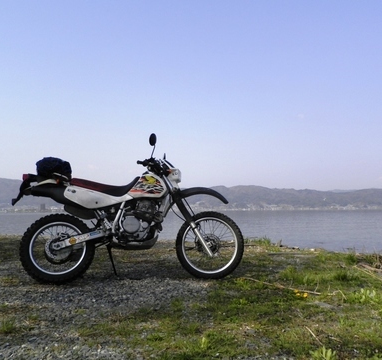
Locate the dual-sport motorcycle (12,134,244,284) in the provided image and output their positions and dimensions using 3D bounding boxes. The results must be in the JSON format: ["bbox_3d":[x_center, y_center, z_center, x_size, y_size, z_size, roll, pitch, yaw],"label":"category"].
[{"bbox_3d":[-0.543,0.312,3.663,2.180,1.340,0.840,2,-13,-14],"label":"dual-sport motorcycle"}]

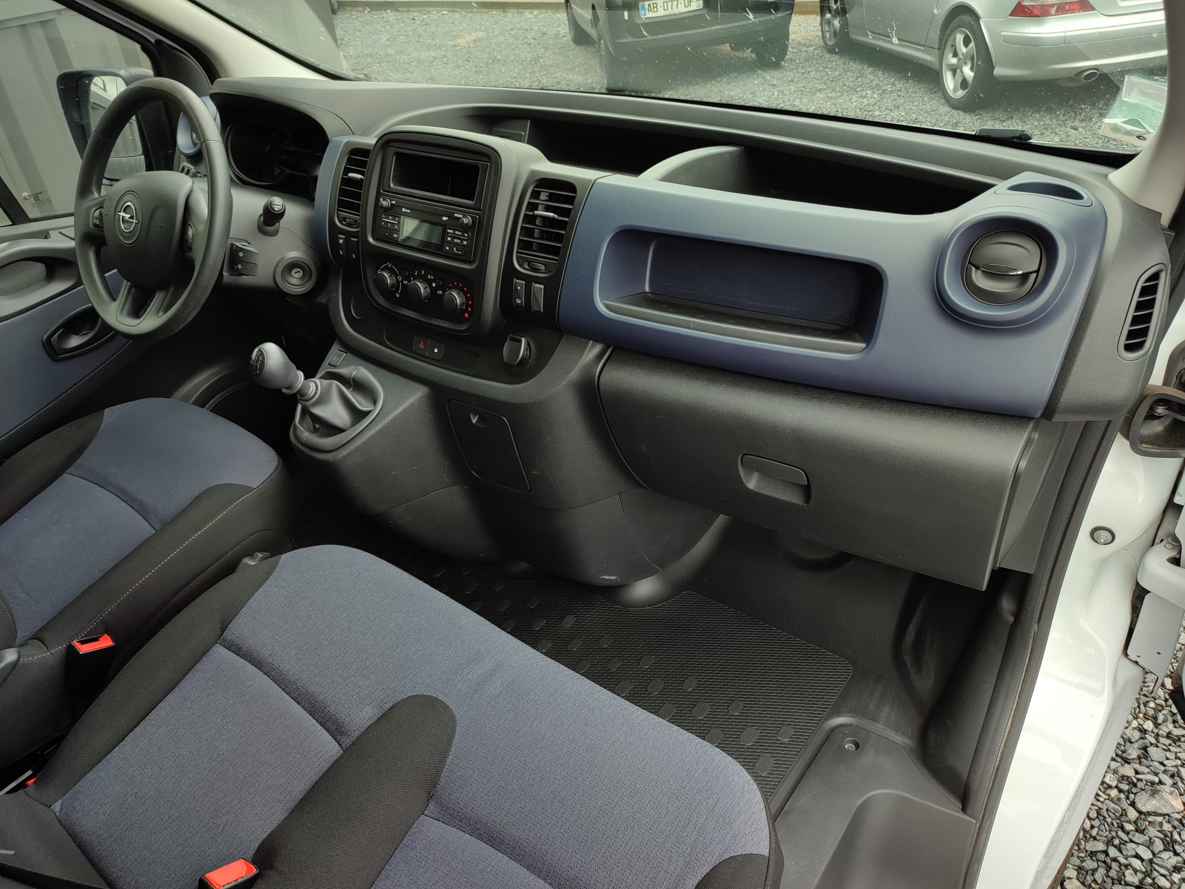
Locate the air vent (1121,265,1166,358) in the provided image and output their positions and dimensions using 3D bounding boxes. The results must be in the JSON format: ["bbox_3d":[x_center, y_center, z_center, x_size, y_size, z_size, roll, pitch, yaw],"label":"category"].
[{"bbox_3d":[0.532,-0.133,0.837,0.037,0.095,0.020,-12,32,-11],"label":"air vent"}]

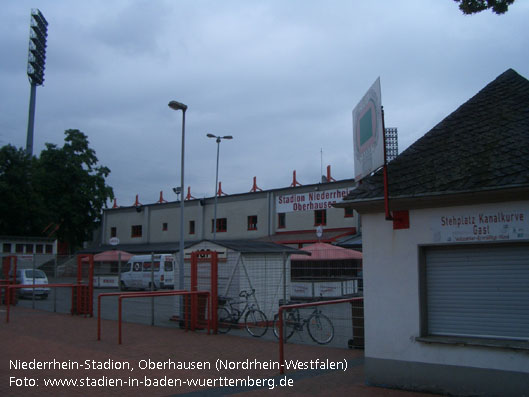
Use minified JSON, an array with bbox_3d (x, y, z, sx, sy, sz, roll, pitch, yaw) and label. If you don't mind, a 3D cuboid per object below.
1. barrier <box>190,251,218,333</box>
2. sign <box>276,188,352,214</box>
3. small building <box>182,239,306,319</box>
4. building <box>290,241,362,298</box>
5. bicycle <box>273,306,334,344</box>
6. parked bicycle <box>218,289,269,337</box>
[{"bbox_3d":[-1.592,2.498,14.314,0.960,2.140,0.180,-7,-10,42],"label":"barrier"},{"bbox_3d":[4.082,0.232,43.947,7.930,1.490,0.100,-6,-10,40],"label":"sign"},{"bbox_3d":[-0.741,2.720,17.585,3.210,2.550,3.470,-7,-10,42],"label":"small building"},{"bbox_3d":[3.272,4.289,31.778,4.300,3.120,4.100,-3,-8,20],"label":"building"},{"bbox_3d":[0.888,2.781,12.316,1.730,1.060,0.580,-6,-9,38],"label":"bicycle"},{"bbox_3d":[-0.628,2.947,13.660,1.800,1.090,0.580,-6,-10,39],"label":"parked bicycle"}]

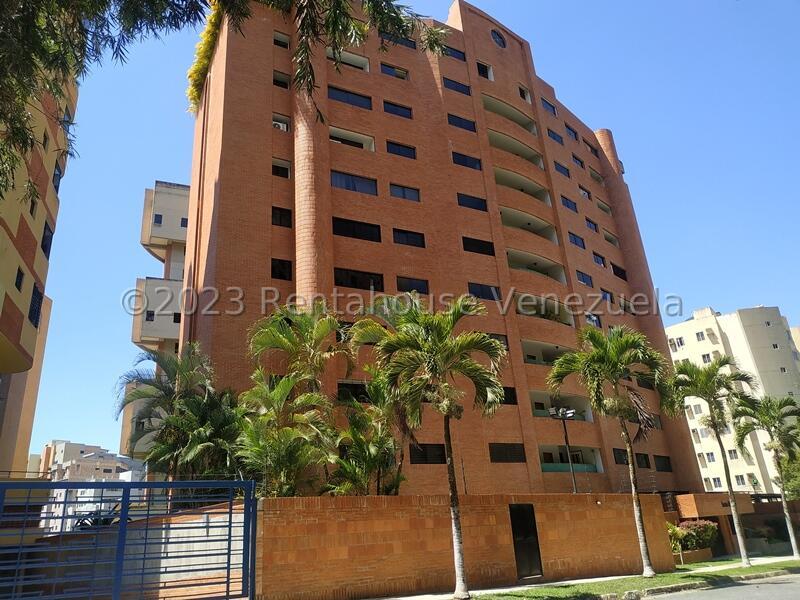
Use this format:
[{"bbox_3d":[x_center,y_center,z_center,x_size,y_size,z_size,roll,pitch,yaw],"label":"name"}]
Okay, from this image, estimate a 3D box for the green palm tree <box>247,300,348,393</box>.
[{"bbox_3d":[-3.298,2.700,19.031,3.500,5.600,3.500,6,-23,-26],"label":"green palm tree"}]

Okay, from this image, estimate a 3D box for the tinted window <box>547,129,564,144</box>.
[{"bbox_3d":[11.295,-11.796,40.208,1.887,0.701,0.150,15,-28,-40],"label":"tinted window"}]

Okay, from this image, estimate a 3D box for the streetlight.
[{"bbox_3d":[5.832,5.070,18.878,1.050,2.881,0.450,5,-23,-23],"label":"streetlight"}]

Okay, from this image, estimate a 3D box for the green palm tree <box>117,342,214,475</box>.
[{"bbox_3d":[-7.548,3.829,17.922,2.707,4.899,2.707,5,-23,-23],"label":"green palm tree"}]

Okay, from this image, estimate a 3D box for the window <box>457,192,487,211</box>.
[{"bbox_3d":[4.116,-5.460,31.428,2.018,0.800,0.200,7,-24,-26],"label":"window"}]

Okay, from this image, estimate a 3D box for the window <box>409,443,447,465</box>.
[{"bbox_3d":[1.251,7.014,25.146,1.826,0.814,0.200,7,-24,-26],"label":"window"}]

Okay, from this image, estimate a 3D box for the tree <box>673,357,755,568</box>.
[{"bbox_3d":[12.957,6.084,21.491,3.100,7.700,3.100,-16,-24,27],"label":"tree"}]

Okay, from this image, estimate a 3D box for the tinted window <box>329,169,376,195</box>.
[{"bbox_3d":[-2.363,-6.034,28.831,2.593,0.954,0.200,7,-24,-26],"label":"tinted window"}]

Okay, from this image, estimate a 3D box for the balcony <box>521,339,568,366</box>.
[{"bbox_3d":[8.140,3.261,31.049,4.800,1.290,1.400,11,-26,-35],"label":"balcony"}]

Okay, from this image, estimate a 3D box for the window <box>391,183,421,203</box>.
[{"bbox_3d":[0.310,-6.083,31.583,1.911,0.829,0.150,7,-24,-27],"label":"window"}]

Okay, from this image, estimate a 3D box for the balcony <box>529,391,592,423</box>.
[{"bbox_3d":[8.953,6.251,31.988,5.435,1.508,1.500,11,-26,-35],"label":"balcony"}]

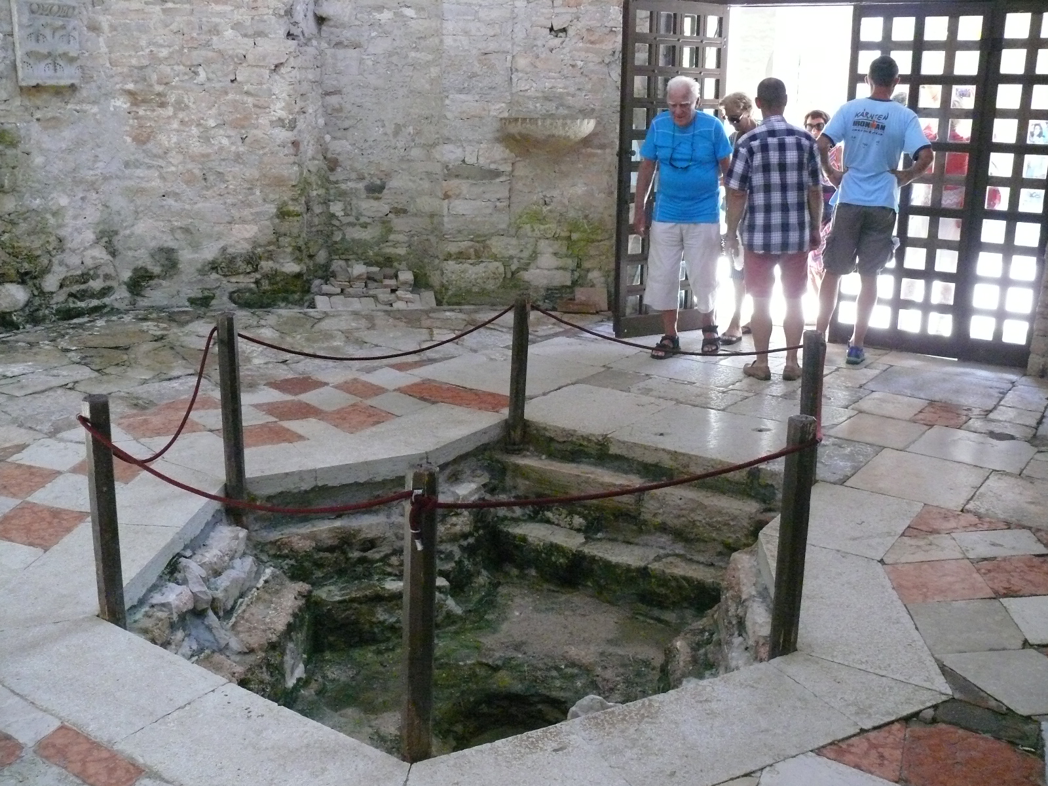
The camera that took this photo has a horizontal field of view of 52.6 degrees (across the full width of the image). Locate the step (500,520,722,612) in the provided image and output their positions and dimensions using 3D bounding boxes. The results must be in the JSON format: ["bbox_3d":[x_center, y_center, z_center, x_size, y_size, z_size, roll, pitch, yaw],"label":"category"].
[{"bbox_3d":[0.453,0.792,4.902,1.129,0.190,0.300,9,17,30],"label":"step"}]

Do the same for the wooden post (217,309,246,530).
[{"bbox_3d":[-1.211,0.122,4.384,0.078,0.899,0.078,-4,16,-15],"label":"wooden post"}]

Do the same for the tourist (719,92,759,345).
[{"bbox_3d":[1.476,-1.178,7.141,0.460,1.624,0.400,12,19,36],"label":"tourist"}]

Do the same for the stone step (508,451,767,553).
[{"bbox_3d":[0.545,0.512,5.110,1.358,0.260,0.280,9,17,30],"label":"stone step"}]

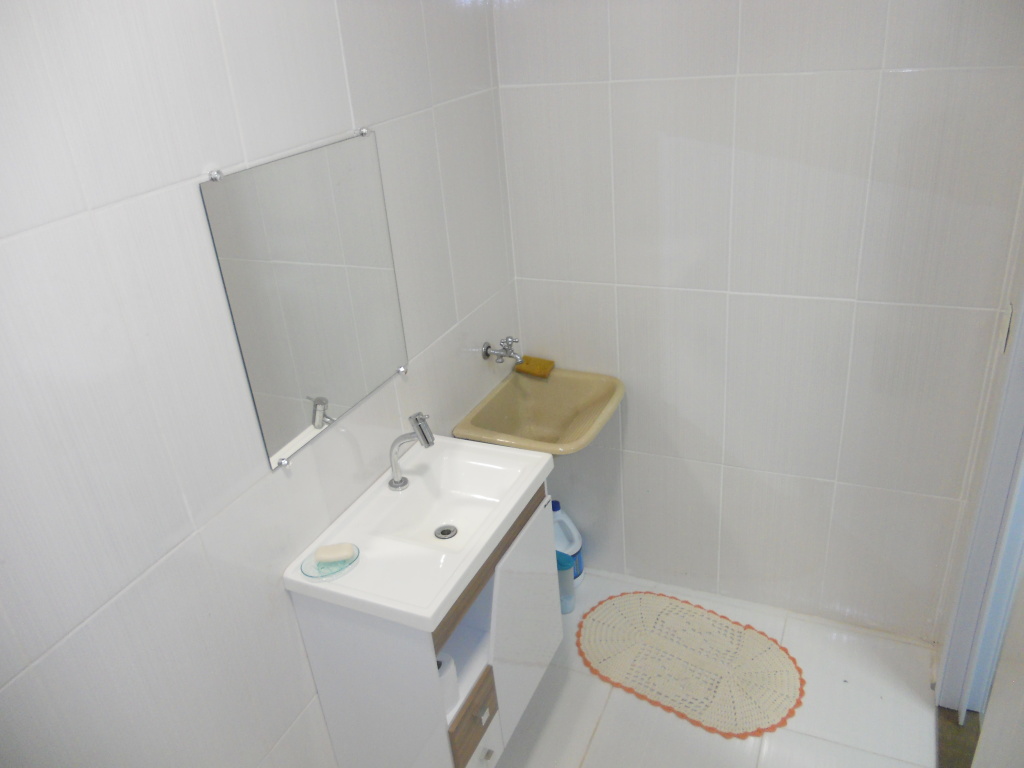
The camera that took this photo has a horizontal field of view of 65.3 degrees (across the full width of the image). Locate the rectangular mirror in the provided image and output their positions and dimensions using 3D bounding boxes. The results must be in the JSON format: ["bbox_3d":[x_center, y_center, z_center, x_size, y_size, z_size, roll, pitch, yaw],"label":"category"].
[{"bbox_3d":[-0.385,-0.191,1.646,0.015,0.553,0.520,7,28,24],"label":"rectangular mirror"}]

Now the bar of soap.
[{"bbox_3d":[-0.364,0.349,1.653,0.080,0.026,0.046,-5,26,2],"label":"bar of soap"}]

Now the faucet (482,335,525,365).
[{"bbox_3d":[-0.025,-0.103,2.352,0.120,0.090,0.062,7,28,24],"label":"faucet"}]

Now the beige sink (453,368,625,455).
[{"bbox_3d":[0.109,0.172,2.409,0.380,0.240,0.495,7,28,24],"label":"beige sink"}]

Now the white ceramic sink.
[{"bbox_3d":[-0.178,0.341,1.835,0.362,0.120,0.602,7,28,24],"label":"white ceramic sink"}]

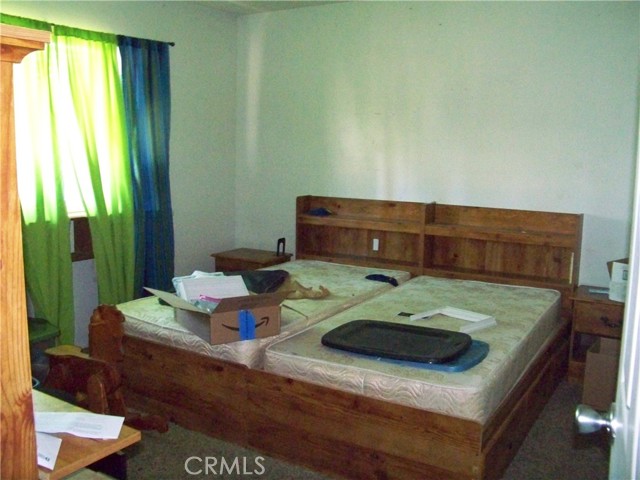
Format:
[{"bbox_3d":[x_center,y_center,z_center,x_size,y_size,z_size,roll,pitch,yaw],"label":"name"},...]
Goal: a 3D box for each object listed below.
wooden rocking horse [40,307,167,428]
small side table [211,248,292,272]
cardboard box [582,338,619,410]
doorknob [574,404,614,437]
[{"bbox_3d":[-1.111,0.607,2.926,0.820,0.630,0.280,5,10,29],"label":"wooden rocking horse"},{"bbox_3d":[-0.567,0.393,5.161,0.560,0.530,0.430,6,11,31],"label":"small side table"},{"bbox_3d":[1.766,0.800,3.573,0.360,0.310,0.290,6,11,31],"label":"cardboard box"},{"bbox_3d":[0.509,0.333,1.130,0.072,0.063,0.063,4,10,18],"label":"doorknob"}]

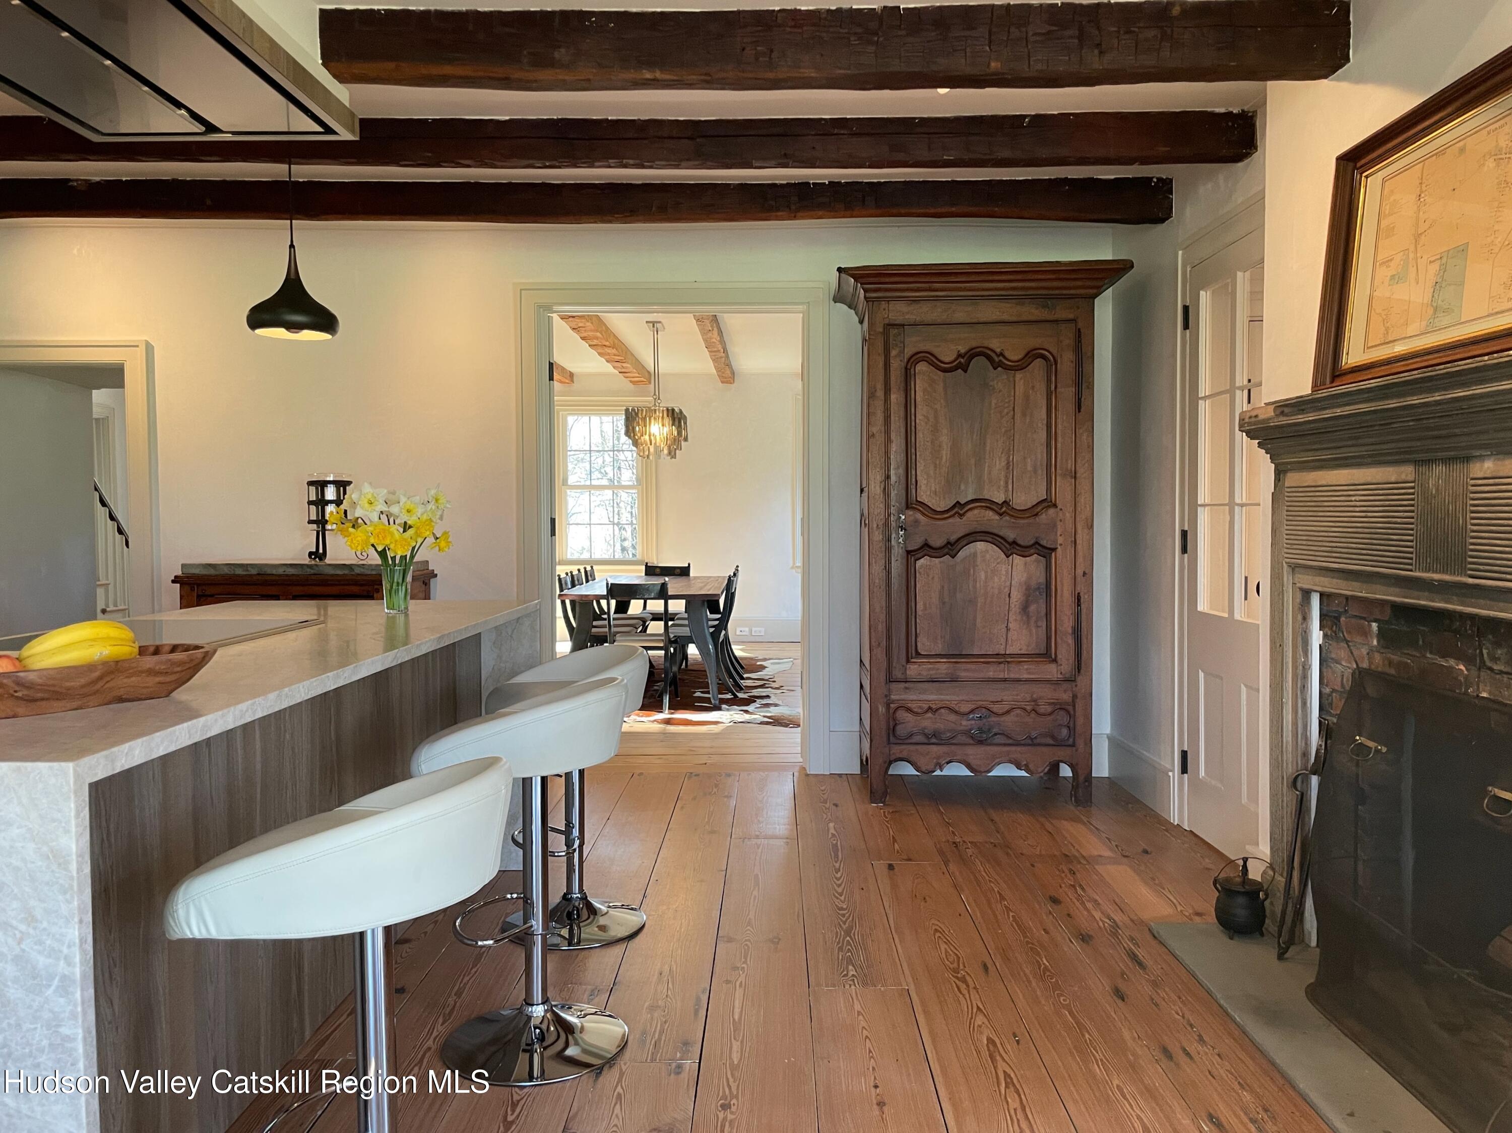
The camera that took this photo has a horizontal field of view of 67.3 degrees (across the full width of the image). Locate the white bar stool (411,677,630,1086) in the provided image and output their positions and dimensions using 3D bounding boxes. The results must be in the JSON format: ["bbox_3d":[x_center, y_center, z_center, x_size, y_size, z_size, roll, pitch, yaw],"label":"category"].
[{"bbox_3d":[-0.530,0.665,2.547,0.485,0.817,0.490,0,2,1],"label":"white bar stool"}]

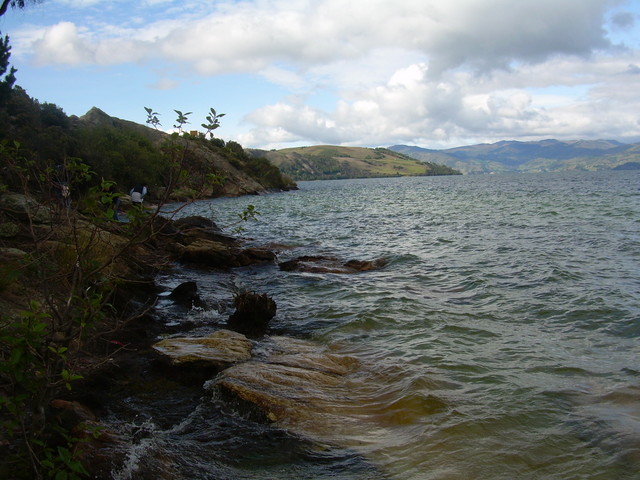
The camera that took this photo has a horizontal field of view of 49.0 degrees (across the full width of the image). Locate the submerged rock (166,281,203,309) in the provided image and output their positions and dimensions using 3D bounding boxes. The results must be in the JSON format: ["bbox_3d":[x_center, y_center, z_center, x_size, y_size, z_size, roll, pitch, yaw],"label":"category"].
[{"bbox_3d":[-1.794,0.728,9.300,0.460,0.350,0.420,-2,5,-11],"label":"submerged rock"}]

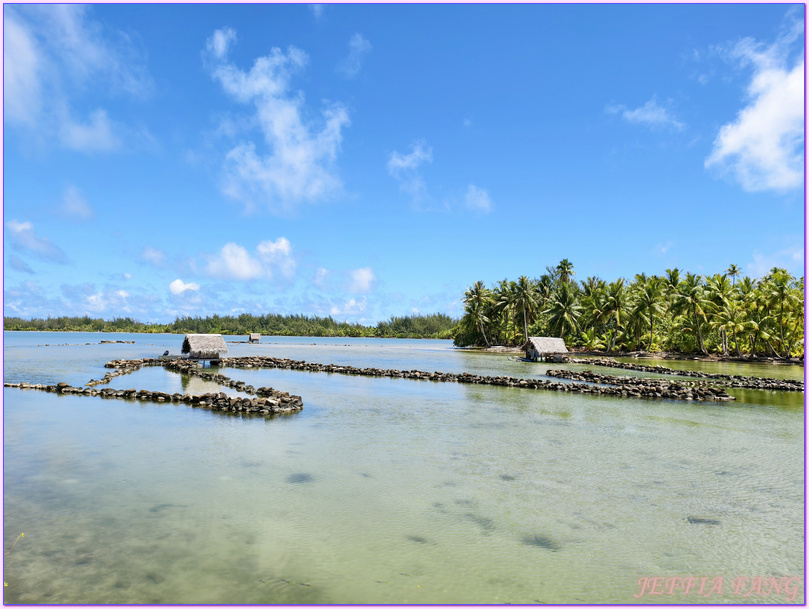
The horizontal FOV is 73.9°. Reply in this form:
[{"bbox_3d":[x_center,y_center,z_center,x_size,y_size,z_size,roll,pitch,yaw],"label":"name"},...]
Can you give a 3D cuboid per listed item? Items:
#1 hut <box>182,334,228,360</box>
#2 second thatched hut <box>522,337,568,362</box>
[{"bbox_3d":[-15.040,3.237,40.689,2.650,1.920,2.400,3,-4,-38],"label":"hut"},{"bbox_3d":[12.528,4.053,48.235,3.170,2.200,2.750,1,-3,-15],"label":"second thatched hut"}]

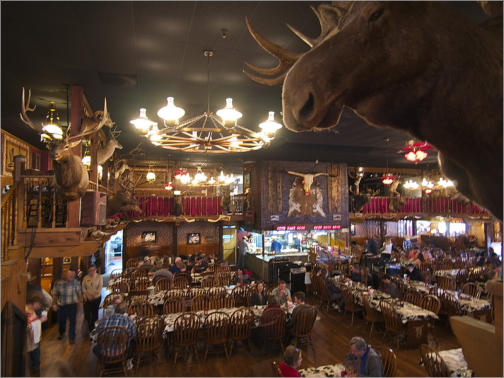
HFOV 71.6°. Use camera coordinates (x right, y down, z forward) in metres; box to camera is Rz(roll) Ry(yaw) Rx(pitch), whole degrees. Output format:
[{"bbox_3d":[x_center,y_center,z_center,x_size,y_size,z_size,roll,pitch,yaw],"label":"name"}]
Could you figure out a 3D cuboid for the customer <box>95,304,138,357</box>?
[{"bbox_3d":[-2.520,2.907,6.619,0.660,1.320,0.850,1,-3,-12],"label":"customer"}]

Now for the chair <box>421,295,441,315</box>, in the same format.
[{"bbox_3d":[4.296,3.159,8.643,0.560,1.010,0.510,1,-3,-23],"label":"chair"}]

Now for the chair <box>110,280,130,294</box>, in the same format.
[{"bbox_3d":[-3.870,3.232,10.187,0.510,1.010,0.560,1,-3,-14],"label":"chair"}]

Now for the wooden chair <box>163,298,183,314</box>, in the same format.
[{"bbox_3d":[-1.832,3.108,8.089,0.480,1.020,0.520,1,-2,-13],"label":"wooden chair"}]

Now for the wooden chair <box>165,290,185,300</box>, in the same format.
[{"bbox_3d":[-2.055,3.127,9.306,0.500,0.980,0.560,1,-3,-12],"label":"wooden chair"}]

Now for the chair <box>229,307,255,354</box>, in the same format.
[{"bbox_3d":[-0.253,3.096,7.795,0.500,1.020,0.540,1,-2,-13],"label":"chair"}]

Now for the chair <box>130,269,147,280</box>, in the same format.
[{"bbox_3d":[-3.929,3.319,12.022,0.510,1.010,0.560,1,-3,-14],"label":"chair"}]

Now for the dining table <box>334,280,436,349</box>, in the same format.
[{"bbox_3d":[3.297,3.299,9.548,0.850,0.760,3.800,1,-2,-13],"label":"dining table"}]

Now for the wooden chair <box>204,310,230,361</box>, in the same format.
[{"bbox_3d":[-0.759,3.026,7.409,0.500,0.980,0.560,1,-3,-11],"label":"wooden chair"}]

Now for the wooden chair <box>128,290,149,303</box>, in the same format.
[{"bbox_3d":[-3.030,3.194,9.395,0.510,1.010,0.560,1,-3,-14],"label":"wooden chair"}]

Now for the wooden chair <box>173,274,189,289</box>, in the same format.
[{"bbox_3d":[-2.433,3.314,11.750,0.530,1.020,0.560,1,-2,-17],"label":"wooden chair"}]

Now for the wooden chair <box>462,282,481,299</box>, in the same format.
[{"bbox_3d":[5.972,3.150,9.746,0.560,0.980,0.500,2,-3,-28],"label":"wooden chair"}]

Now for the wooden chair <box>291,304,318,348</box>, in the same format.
[{"bbox_3d":[1.082,3.045,7.764,0.500,0.980,0.560,2,-4,-30],"label":"wooden chair"}]

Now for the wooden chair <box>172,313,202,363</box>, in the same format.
[{"bbox_3d":[-1.440,3.151,7.696,0.530,1.020,0.560,1,-2,-14],"label":"wooden chair"}]

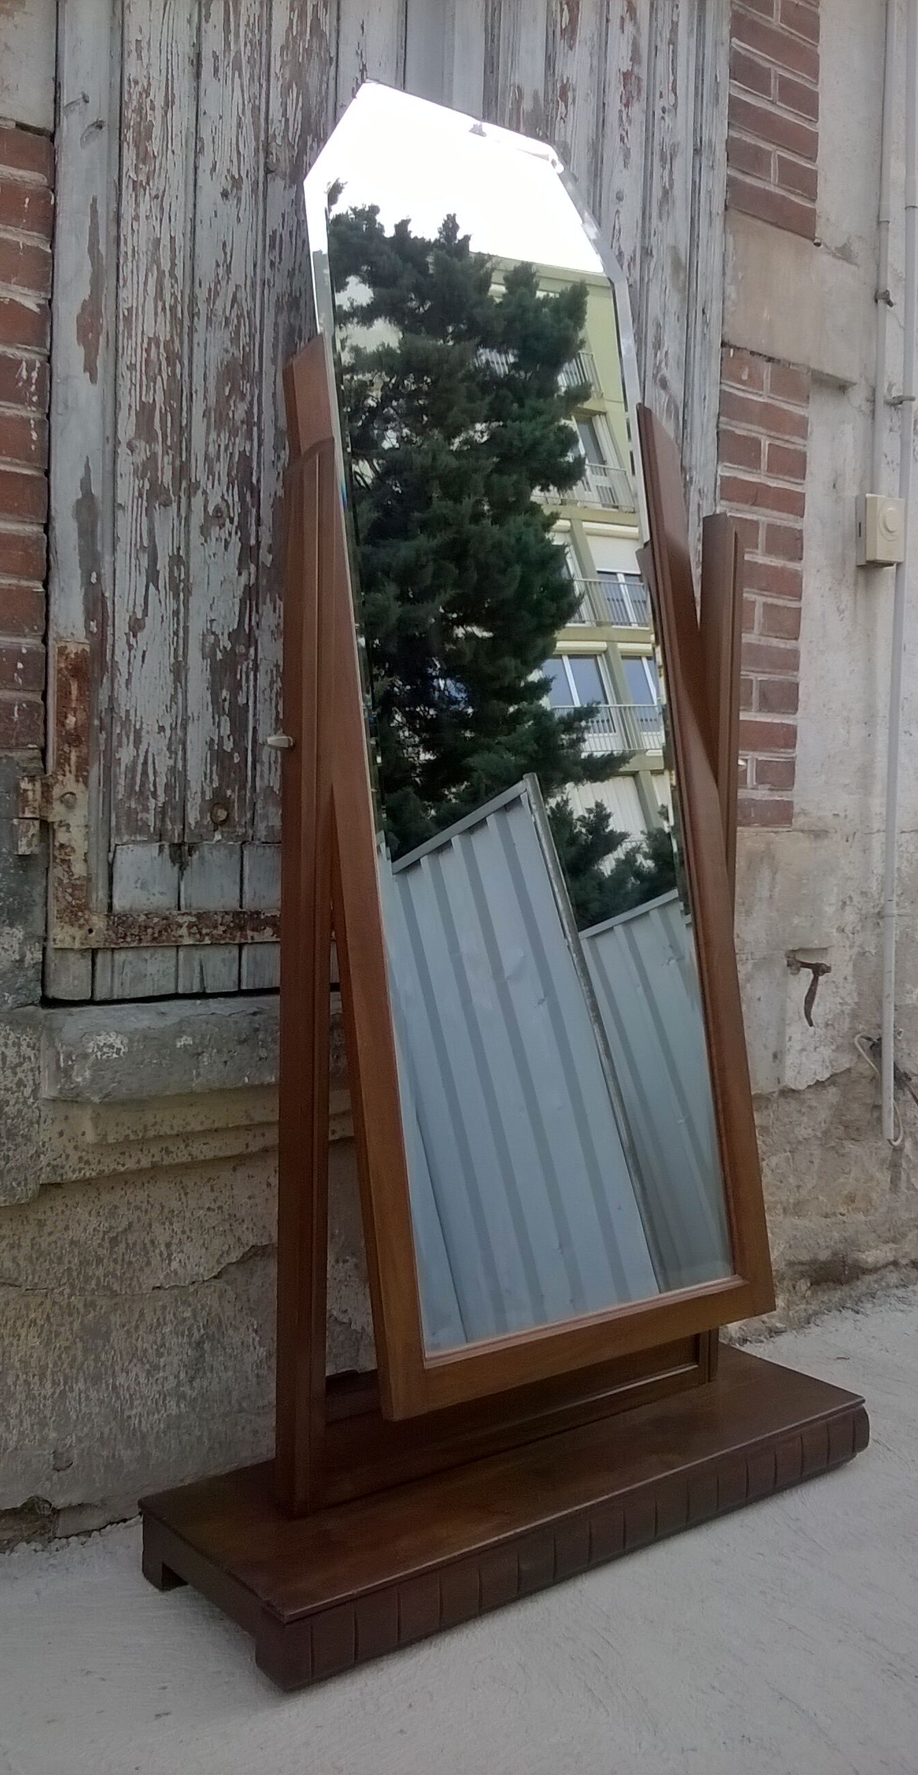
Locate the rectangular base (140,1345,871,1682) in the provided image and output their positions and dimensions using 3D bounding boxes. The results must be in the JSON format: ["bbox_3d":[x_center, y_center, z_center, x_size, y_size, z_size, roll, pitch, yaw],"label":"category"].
[{"bbox_3d":[0.098,0.760,2.000,0.956,0.080,0.328,-2,5,-38],"label":"rectangular base"}]

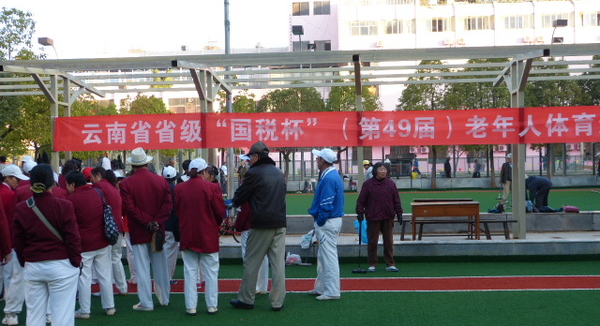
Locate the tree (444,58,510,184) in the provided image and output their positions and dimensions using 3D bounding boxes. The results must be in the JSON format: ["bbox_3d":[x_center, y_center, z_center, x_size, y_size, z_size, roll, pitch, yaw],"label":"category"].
[{"bbox_3d":[9.421,-2.126,37.300,3.600,6.700,3.500,-1,0,5],"label":"tree"}]

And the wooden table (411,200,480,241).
[{"bbox_3d":[2.610,1.067,12.750,1.200,0.670,0.560,-1,0,4],"label":"wooden table"}]

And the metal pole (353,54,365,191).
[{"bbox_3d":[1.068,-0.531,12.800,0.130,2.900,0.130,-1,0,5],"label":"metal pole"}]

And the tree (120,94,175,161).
[{"bbox_3d":[-8.476,-1.195,39.500,2.700,5.300,2.700,-1,0,5],"label":"tree"}]

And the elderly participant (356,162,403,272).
[{"bbox_3d":[1.126,0.757,10.000,0.620,1.530,0.350,-1,0,-3],"label":"elderly participant"}]

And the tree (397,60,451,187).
[{"bbox_3d":[6.569,-2.058,37.500,3.000,6.700,3.000,-1,0,5],"label":"tree"}]

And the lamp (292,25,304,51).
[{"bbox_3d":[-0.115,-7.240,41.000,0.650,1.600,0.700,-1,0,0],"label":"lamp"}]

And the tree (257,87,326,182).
[{"bbox_3d":[-0.525,-1.382,39.300,3.700,5.800,3.600,-1,0,5],"label":"tree"}]

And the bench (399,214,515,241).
[{"bbox_3d":[2.920,1.230,12.850,1.970,0.380,0.320,-1,0,4],"label":"bench"}]

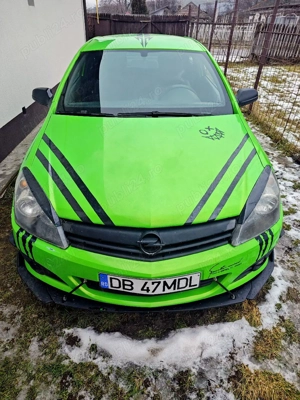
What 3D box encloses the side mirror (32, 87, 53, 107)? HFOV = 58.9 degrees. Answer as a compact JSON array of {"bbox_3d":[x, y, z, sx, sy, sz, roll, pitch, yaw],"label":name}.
[{"bbox_3d":[-0.959,-0.927,2.390,0.230,0.170,0.140,-1,33,-1],"label":"side mirror"}]

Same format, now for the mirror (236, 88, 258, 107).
[{"bbox_3d":[0.876,-0.930,2.412,0.230,0.170,0.140,-1,33,-1],"label":"mirror"}]

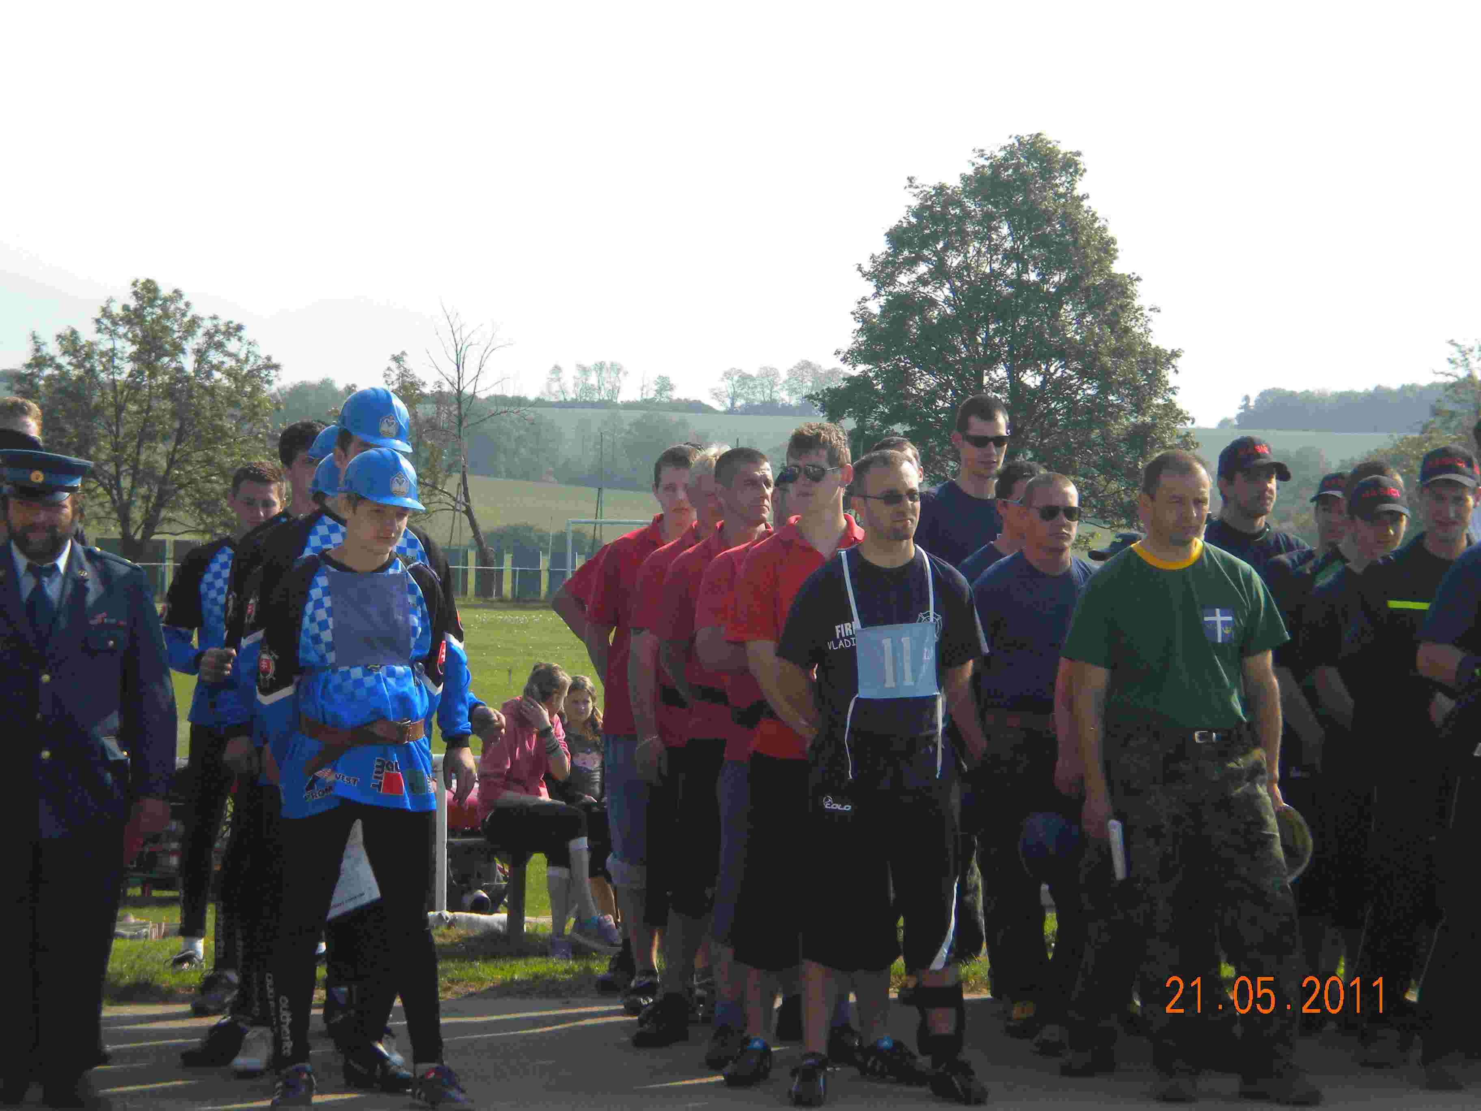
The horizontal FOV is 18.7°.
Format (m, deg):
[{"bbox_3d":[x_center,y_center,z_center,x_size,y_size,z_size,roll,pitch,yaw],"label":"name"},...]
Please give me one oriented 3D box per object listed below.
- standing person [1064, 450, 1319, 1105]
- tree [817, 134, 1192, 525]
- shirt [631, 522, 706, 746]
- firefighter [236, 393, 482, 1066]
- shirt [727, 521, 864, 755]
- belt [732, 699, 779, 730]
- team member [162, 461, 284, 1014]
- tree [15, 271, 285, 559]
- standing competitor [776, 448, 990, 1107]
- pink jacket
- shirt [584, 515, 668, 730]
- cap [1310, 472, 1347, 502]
[{"bbox_3d":[1.229,0.603,12.350,0.660,1.780,0.420,0,1,-20],"label":"standing person"},{"bbox_3d":[7.500,-5.390,128.000,10.700,13.300,10.200,0,0,0],"label":"tree"},{"bbox_3d":[-0.078,0.243,14.000,0.550,0.690,0.310,0,1,-21],"label":"shirt"},{"bbox_3d":[-1.074,0.490,12.650,0.660,1.910,0.420,0,0,-18],"label":"firefighter"},{"bbox_3d":[0.229,0.232,12.800,0.560,0.700,0.310,0,1,-22],"label":"shirt"},{"bbox_3d":[0.141,0.455,12.850,0.370,0.090,0.280,0,0,-15],"label":"belt"},{"bbox_3d":[-1.712,0.542,15.300,0.600,1.750,0.400,0,1,-17],"label":"team member"},{"bbox_3d":[-16.896,-3.313,128.000,7.400,9.200,7.000,0,0,0],"label":"tree"},{"bbox_3d":[0.390,0.603,12.350,0.590,1.780,0.400,0,1,-20],"label":"standing competitor"},{"bbox_3d":[-0.815,0.755,16.700,0.360,0.460,0.400,0,0,41],"label":"pink jacket"},{"bbox_3d":[-0.257,0.231,14.800,0.500,0.730,0.320,0,0,-15],"label":"shirt"},{"bbox_3d":[1.998,-0.229,15.050,0.180,0.130,0.260,0,0,23],"label":"cap"}]

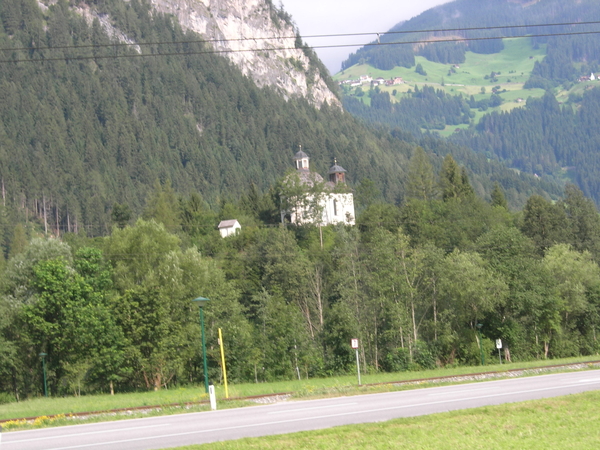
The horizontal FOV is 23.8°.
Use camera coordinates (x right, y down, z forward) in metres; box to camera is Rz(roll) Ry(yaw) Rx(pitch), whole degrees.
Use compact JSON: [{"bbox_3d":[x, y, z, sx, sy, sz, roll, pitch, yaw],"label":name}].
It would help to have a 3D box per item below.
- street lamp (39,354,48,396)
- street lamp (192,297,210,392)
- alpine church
[{"bbox_3d":[-26.722,15.704,149.000,0.800,4.650,0.800,-4,-6,0],"label":"street lamp"},{"bbox_3d":[-4.612,5.788,68.500,0.800,4.680,0.800,-4,-6,0],"label":"street lamp"},{"bbox_3d":[3.078,-6.332,250.000,11.000,14.000,7.800,-1,-7,-31],"label":"alpine church"}]

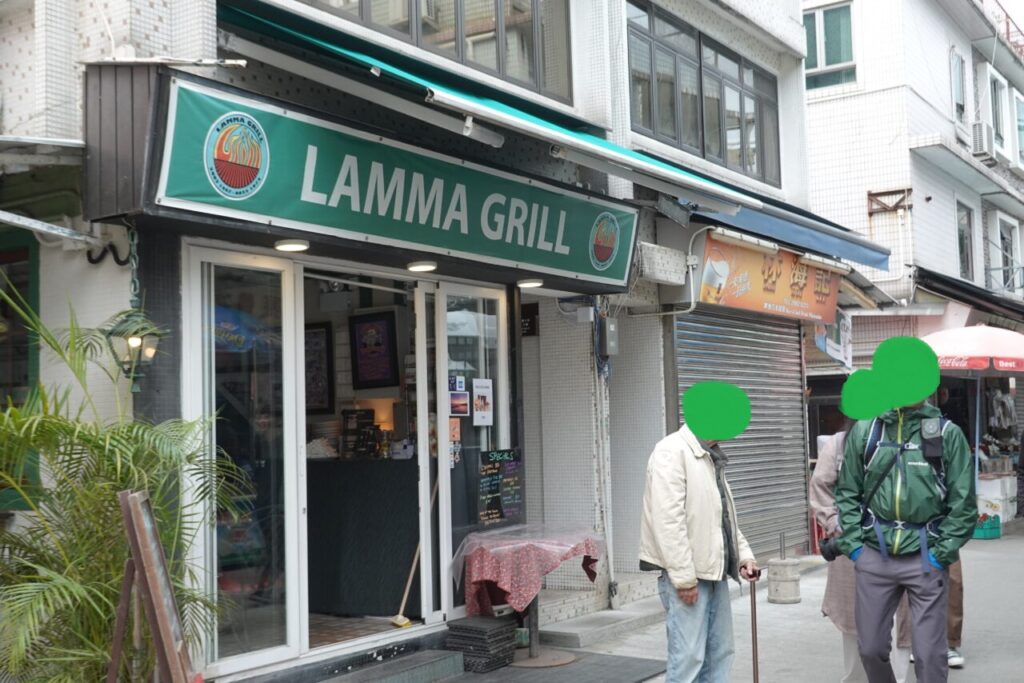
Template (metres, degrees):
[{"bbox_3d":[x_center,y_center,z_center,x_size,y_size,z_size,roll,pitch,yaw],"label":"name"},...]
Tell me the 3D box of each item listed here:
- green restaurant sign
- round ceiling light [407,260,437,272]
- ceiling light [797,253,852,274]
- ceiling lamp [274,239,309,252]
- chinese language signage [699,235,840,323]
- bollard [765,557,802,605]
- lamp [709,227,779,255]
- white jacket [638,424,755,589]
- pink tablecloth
[{"bbox_3d":[-0.342,-0.784,7.172,0.060,0.562,4.299,9,2,34],"label":"green restaurant sign"},{"bbox_3d":[-0.525,-0.436,7.138,0.172,0.038,0.172,-2,-4,0],"label":"round ceiling light"},{"bbox_3d":[3.072,-0.761,11.985,0.110,0.100,1.280,-5,-5,34],"label":"ceiling light"},{"bbox_3d":[-1.123,-0.490,6.261,0.172,0.038,0.172,-2,-4,0],"label":"ceiling lamp"},{"bbox_3d":[2.420,-0.535,11.251,0.080,0.575,3.175,7,1,34],"label":"chinese language signage"},{"bbox_3d":[2.191,1.932,9.875,0.270,0.340,0.270,-5,-5,34],"label":"bollard"},{"bbox_3d":[1.975,-0.857,10.377,0.110,0.100,1.280,-5,-5,34],"label":"lamp"},{"bbox_3d":[0.796,0.704,5.250,0.420,0.670,0.480,-4,-5,28],"label":"white jacket"},{"bbox_3d":[0.113,1.448,7.724,0.700,0.460,0.700,-5,-5,34],"label":"pink tablecloth"}]

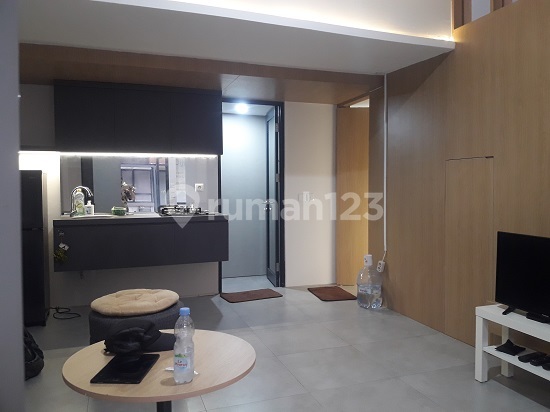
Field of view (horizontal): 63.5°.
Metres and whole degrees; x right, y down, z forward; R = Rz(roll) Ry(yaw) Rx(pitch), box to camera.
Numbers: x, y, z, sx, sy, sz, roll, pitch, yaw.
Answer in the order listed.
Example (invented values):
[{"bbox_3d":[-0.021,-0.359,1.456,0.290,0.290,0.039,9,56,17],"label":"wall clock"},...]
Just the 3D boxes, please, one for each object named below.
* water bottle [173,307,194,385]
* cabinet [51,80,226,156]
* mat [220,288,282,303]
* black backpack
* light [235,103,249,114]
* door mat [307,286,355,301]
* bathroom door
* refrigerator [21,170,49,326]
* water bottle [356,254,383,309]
[{"bbox_3d":[-0.284,0.428,1.379,0.063,0.224,0.063,-1,2,-12],"label":"water bottle"},{"bbox_3d":[-1.353,-0.860,4.557,1.590,0.664,0.320,-1,2,-18],"label":"cabinet"},{"bbox_3d":[-0.265,0.983,4.935,0.590,0.015,0.410,-1,2,-18],"label":"mat"},{"bbox_3d":[-1.625,0.864,2.729,0.220,0.390,0.300,1,2,38],"label":"black backpack"},{"bbox_3d":[-0.407,-1.189,5.483,0.150,0.060,0.150,-1,2,-18],"label":"light"},{"bbox_3d":[0.644,0.975,4.988,0.400,0.015,0.630,-1,2,-10],"label":"door mat"},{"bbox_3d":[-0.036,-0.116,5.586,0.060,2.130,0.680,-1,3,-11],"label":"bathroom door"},{"bbox_3d":[-2.329,0.366,3.951,0.540,1.330,0.580,-1,2,-23],"label":"refrigerator"},{"bbox_3d":[0.938,0.743,4.421,0.242,0.506,0.242,0,2,12],"label":"water bottle"}]

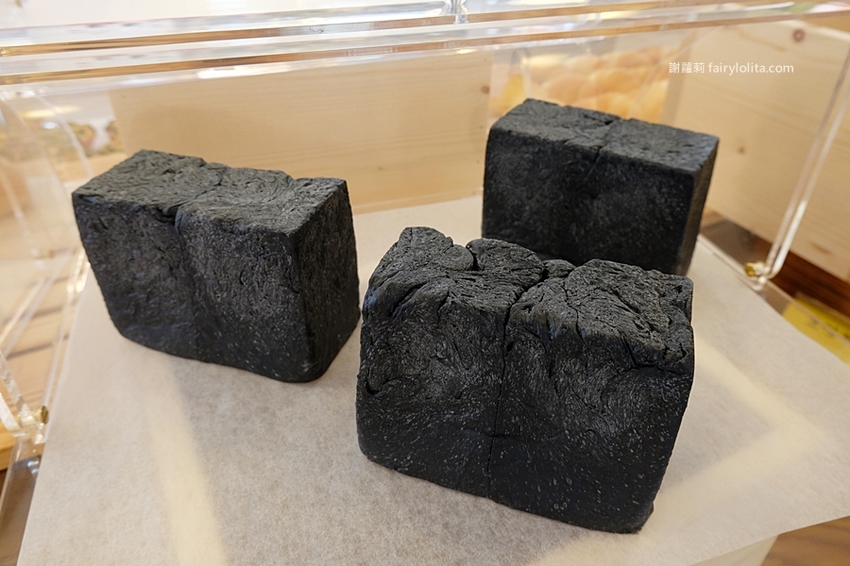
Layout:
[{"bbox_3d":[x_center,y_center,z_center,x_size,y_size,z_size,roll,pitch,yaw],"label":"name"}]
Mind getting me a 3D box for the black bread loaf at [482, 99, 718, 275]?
[{"bbox_3d":[0.155,-0.073,0.554,0.180,0.140,0.088,20,39,27],"label":"black bread loaf"}]

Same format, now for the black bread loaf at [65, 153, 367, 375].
[{"bbox_3d":[-0.160,-0.016,0.475,0.188,0.135,0.085,11,36,15],"label":"black bread loaf"}]

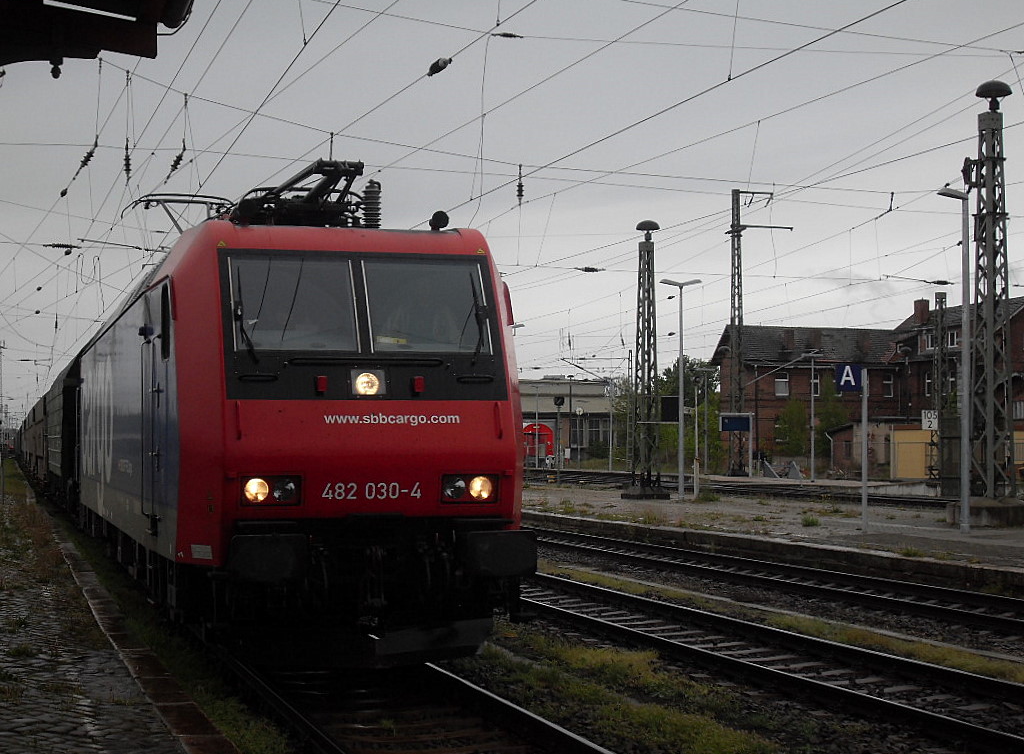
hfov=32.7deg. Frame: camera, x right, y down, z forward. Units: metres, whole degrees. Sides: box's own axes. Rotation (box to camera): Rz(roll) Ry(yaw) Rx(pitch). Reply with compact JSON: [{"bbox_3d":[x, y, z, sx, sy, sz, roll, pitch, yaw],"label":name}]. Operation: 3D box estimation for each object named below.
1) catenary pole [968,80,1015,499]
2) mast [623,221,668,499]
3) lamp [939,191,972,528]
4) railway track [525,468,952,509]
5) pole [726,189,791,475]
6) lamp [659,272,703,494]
[{"bbox_3d":[9.933,-1.841,36.183,0.800,8.703,0.800,1,-3,-17],"label":"catenary pole"},{"bbox_3d":[4.235,-0.556,54.784,1.200,8.722,1.200,1,-3,-17],"label":"mast"},{"bbox_3d":[8.254,-0.330,32.664,0.680,6.476,0.260,1,-3,-17],"label":"lamp"},{"bbox_3d":[8.843,5.860,92.910,2.600,0.250,54.846,1,-3,-17],"label":"railway track"},{"bbox_3d":[15.221,-2.692,106.833,4.200,17.496,1.000,1,-3,-17],"label":"pole"},{"bbox_3d":[5.320,0.370,54.645,1.360,6.867,0.260,1,-3,-17],"label":"lamp"}]

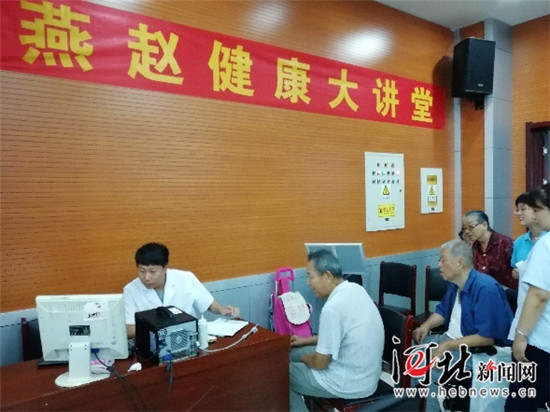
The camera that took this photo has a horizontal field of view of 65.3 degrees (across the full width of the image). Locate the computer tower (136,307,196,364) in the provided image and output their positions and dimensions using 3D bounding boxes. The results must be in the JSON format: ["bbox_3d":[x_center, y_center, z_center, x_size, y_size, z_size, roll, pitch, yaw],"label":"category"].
[{"bbox_3d":[-0.581,0.671,2.271,0.205,0.185,0.355,-2,2,-35],"label":"computer tower"}]

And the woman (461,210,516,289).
[{"bbox_3d":[1.540,0.760,3.080,0.500,1.440,0.470,-2,2,-38],"label":"woman"}]

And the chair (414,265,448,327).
[{"bbox_3d":[1.423,1.010,3.765,0.500,0.890,0.420,-3,2,-45],"label":"chair"}]

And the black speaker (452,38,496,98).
[{"bbox_3d":[2.290,-1.602,5.027,0.380,0.580,0.320,-2,7,-22],"label":"black speaker"}]

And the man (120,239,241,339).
[{"bbox_3d":[-0.580,0.870,2.620,0.660,1.300,0.700,-1,2,-9],"label":"man"}]

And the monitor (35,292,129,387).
[{"bbox_3d":[-0.868,0.587,1.934,0.390,0.385,0.210,-1,1,-1],"label":"monitor"}]

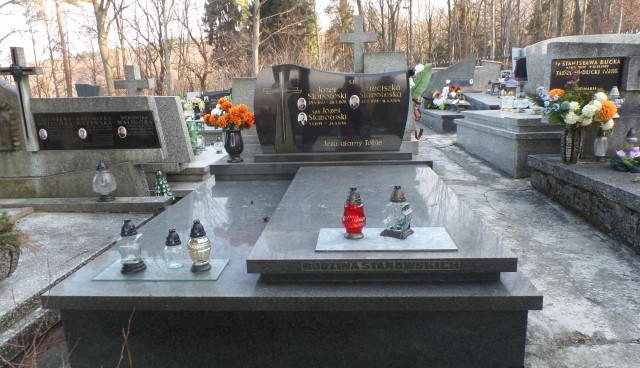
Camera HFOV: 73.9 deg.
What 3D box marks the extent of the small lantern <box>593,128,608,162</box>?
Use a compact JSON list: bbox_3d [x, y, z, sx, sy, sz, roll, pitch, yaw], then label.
[{"bbox_3d":[2.554,-0.358,3.847,0.125,0.300,0.125,-1,13,4],"label":"small lantern"}]

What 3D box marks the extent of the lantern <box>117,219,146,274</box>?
[{"bbox_3d":[-0.889,0.281,1.994,0.109,0.228,0.106,-8,13,-28],"label":"lantern"}]

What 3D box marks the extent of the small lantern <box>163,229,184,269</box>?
[{"bbox_3d":[-0.683,0.298,1.990,0.090,0.182,0.090,-1,11,4],"label":"small lantern"}]

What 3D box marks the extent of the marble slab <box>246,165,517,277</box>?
[{"bbox_3d":[0.308,0.107,2.674,1.090,0.058,1.946,-1,13,4],"label":"marble slab"}]

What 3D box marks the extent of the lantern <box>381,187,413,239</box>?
[{"bbox_3d":[0.358,0.122,1.952,0.115,0.225,0.115,6,14,34],"label":"lantern"}]

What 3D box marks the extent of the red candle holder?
[{"bbox_3d":[0.161,0.135,2.044,0.112,0.247,0.112,-1,13,4],"label":"red candle holder"}]

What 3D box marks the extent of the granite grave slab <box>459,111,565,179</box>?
[{"bbox_3d":[2.487,-0.555,5.074,1.100,0.540,2.400,-1,11,5],"label":"granite grave slab"}]

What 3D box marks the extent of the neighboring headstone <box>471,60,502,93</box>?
[{"bbox_3d":[3.826,-2.478,9.800,0.760,0.760,0.170,-2,11,-1],"label":"neighboring headstone"}]

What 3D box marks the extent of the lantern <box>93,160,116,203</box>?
[{"bbox_3d":[-1.587,-0.021,3.088,0.170,0.298,0.170,-1,13,4],"label":"lantern"}]

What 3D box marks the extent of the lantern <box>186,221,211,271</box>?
[{"bbox_3d":[-0.554,0.278,1.953,0.108,0.229,0.108,-1,11,4],"label":"lantern"}]

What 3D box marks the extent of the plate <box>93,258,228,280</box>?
[{"bbox_3d":[-0.756,0.414,2.059,0.590,0.008,0.240,-1,13,4],"label":"plate"}]

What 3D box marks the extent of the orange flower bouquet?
[{"bbox_3d":[-0.893,-0.688,4.150,0.480,0.330,0.420,-1,13,4],"label":"orange flower bouquet"}]

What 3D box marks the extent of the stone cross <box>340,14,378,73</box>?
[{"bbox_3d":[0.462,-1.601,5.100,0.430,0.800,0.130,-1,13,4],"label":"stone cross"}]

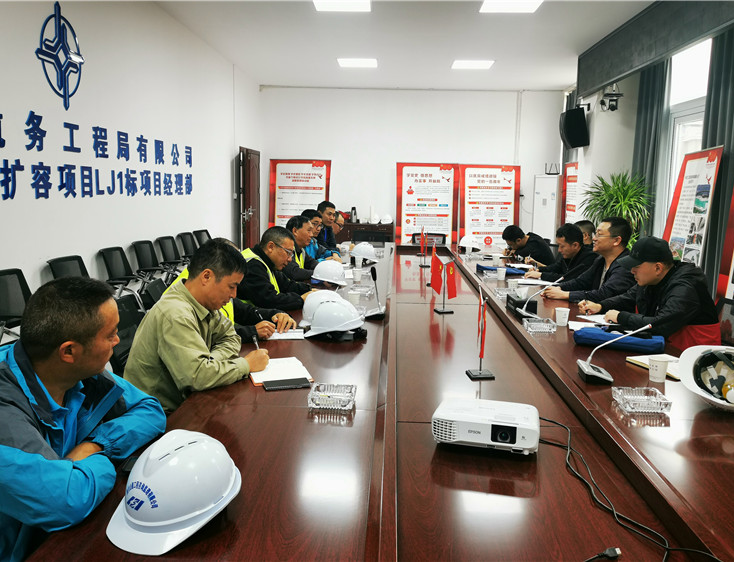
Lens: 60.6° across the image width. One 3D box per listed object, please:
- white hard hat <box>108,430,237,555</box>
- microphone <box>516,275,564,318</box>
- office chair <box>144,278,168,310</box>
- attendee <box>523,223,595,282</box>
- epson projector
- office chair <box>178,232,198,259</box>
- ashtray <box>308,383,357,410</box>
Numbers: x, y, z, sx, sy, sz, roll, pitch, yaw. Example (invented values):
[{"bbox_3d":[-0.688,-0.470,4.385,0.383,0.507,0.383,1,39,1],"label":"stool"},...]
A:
[{"bbox_3d":[-0.388,0.396,1.254,0.210,0.150,0.275,8,24,39],"label":"white hard hat"},{"bbox_3d":[0.919,0.087,3.232,0.300,0.280,0.130,4,9,19],"label":"microphone"},{"bbox_3d":[-0.810,0.472,3.258,0.570,0.950,0.570,1,8,-1],"label":"office chair"},{"bbox_3d":[1.491,0.175,4.800,0.720,1.170,0.520,1,8,-1],"label":"attendee"},{"bbox_3d":[0.365,0.440,1.909,0.302,0.084,0.240,4,12,13],"label":"epson projector"},{"bbox_3d":[-1.933,-0.130,7.476,0.570,0.850,0.570,2,9,2],"label":"office chair"},{"bbox_3d":[-0.105,0.372,2.019,0.137,0.033,0.137,2,8,7],"label":"ashtray"}]

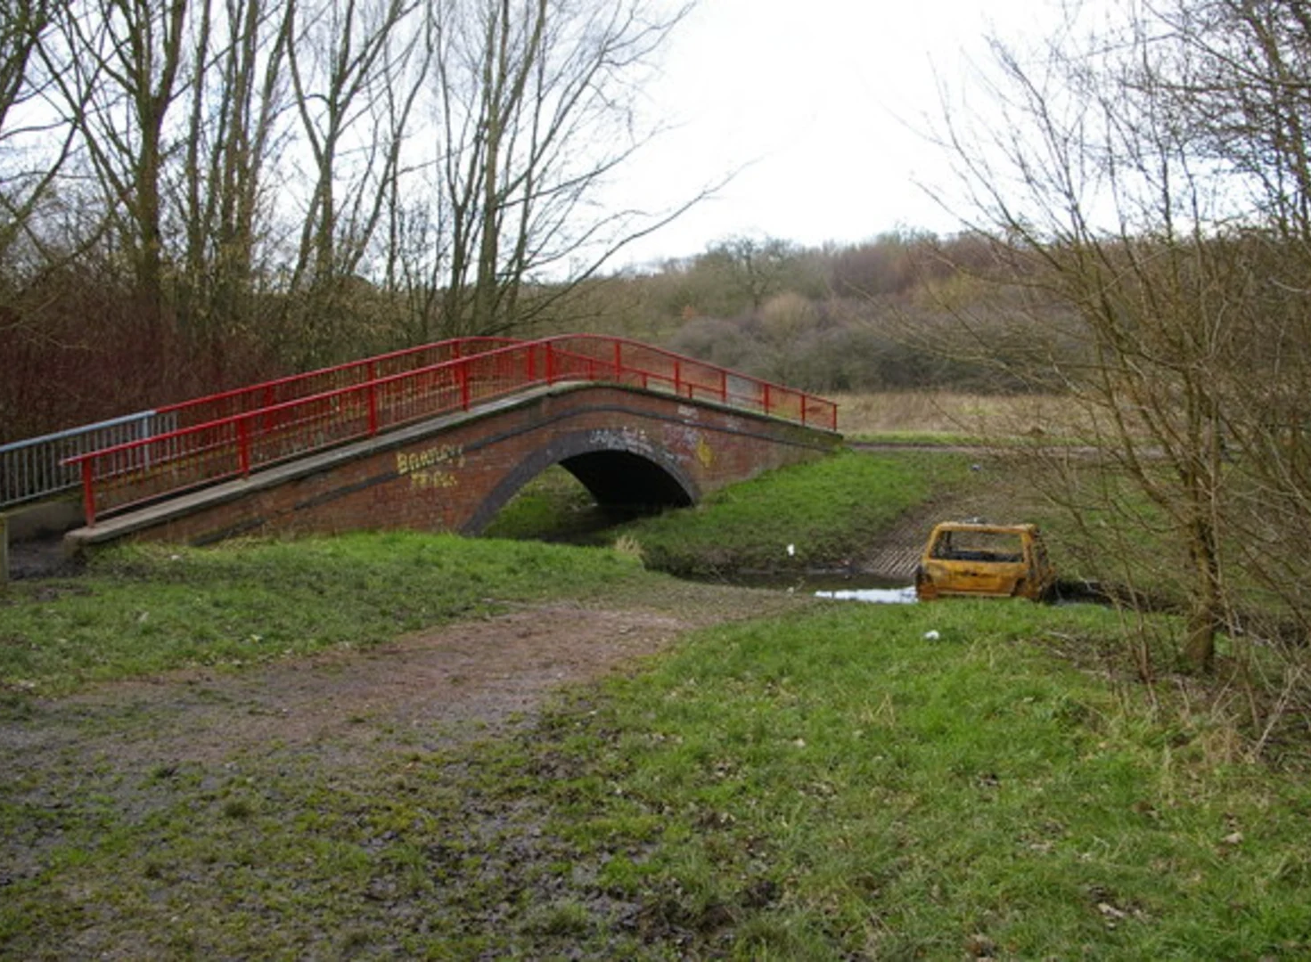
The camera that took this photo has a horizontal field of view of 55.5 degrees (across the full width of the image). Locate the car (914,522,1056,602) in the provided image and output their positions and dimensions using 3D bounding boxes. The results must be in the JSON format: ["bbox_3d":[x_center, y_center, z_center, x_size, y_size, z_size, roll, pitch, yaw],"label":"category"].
[{"bbox_3d":[5.071,1.240,18.722,1.600,1.330,3.650,1,1,21],"label":"car"}]

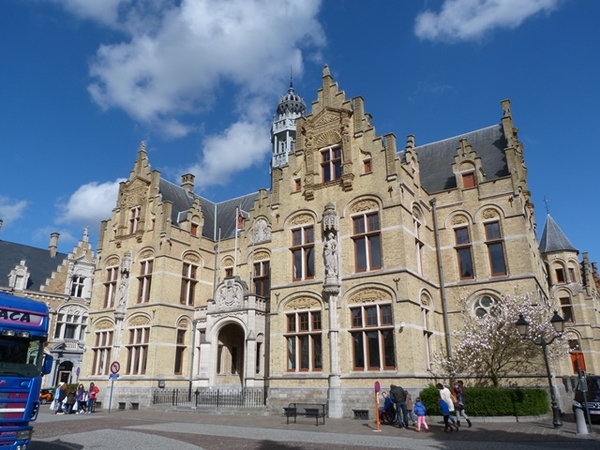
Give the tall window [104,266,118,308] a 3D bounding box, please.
[{"bbox_3d":[-14.798,4.836,33.816,1.500,3.200,0.250,-13,-23,32],"label":"tall window"}]

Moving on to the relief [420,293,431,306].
[{"bbox_3d":[6.542,3.849,22.454,0.200,0.820,1.350,-13,-23,32],"label":"relief"}]

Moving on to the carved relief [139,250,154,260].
[{"bbox_3d":[-11.357,2.219,32.109,1.550,0.700,0.150,-13,-23,32],"label":"carved relief"}]

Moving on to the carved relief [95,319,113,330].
[{"bbox_3d":[-14.977,7.676,33.294,2.400,0.850,0.200,-13,-23,32],"label":"carved relief"}]

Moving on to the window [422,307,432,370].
[{"bbox_3d":[6.255,5.608,21.317,0.255,2.958,1.244,-13,-23,31],"label":"window"}]

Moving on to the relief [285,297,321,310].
[{"bbox_3d":[0.160,4.179,23.102,2.193,0.694,0.204,-13,-23,31],"label":"relief"}]

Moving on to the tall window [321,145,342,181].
[{"bbox_3d":[1.810,-3.492,25.115,1.420,2.250,0.250,-13,-23,32],"label":"tall window"}]

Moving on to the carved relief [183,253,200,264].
[{"bbox_3d":[-8.264,2.607,33.295,0.200,0.850,1.600,-13,-23,32],"label":"carved relief"}]

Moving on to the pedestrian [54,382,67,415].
[{"bbox_3d":[-13.097,9.520,23.809,0.450,1.620,0.550,-13,-23,32],"label":"pedestrian"}]

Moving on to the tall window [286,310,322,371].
[{"bbox_3d":[0.190,6.125,22.834,2.250,3.070,0.280,-13,-23,32],"label":"tall window"}]

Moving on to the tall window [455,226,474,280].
[{"bbox_3d":[9.545,1.596,25.180,0.880,3.100,0.250,-13,-23,32],"label":"tall window"}]

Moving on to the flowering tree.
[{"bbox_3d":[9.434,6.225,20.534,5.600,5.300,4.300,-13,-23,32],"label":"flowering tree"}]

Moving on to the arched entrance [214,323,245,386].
[{"bbox_3d":[-4.284,8.035,26.964,2.244,3.978,0.510,-13,-23,31],"label":"arched entrance"}]

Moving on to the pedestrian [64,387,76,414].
[{"bbox_3d":[-12.766,9.739,24.197,0.530,1.479,0.408,0,-20,0],"label":"pedestrian"}]

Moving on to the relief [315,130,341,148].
[{"bbox_3d":[1.628,-5.022,25.249,1.734,0.969,0.204,-13,-23,31],"label":"relief"}]

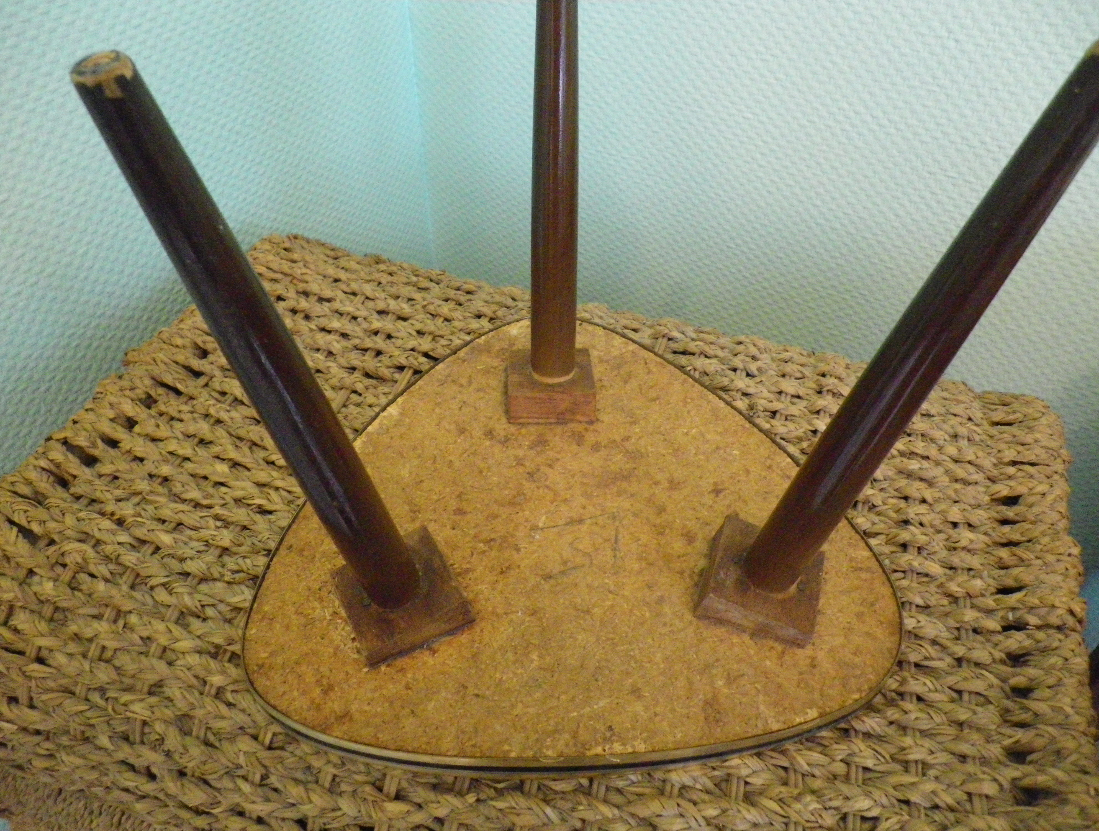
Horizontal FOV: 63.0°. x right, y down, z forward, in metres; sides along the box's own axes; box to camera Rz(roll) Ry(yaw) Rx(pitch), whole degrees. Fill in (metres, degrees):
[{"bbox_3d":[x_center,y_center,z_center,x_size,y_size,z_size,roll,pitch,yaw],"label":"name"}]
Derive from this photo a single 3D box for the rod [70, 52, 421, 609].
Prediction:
[{"bbox_3d":[-0.105,-0.005,0.360,0.030,0.288,0.030,-28,50,-13],"label":"rod"}]

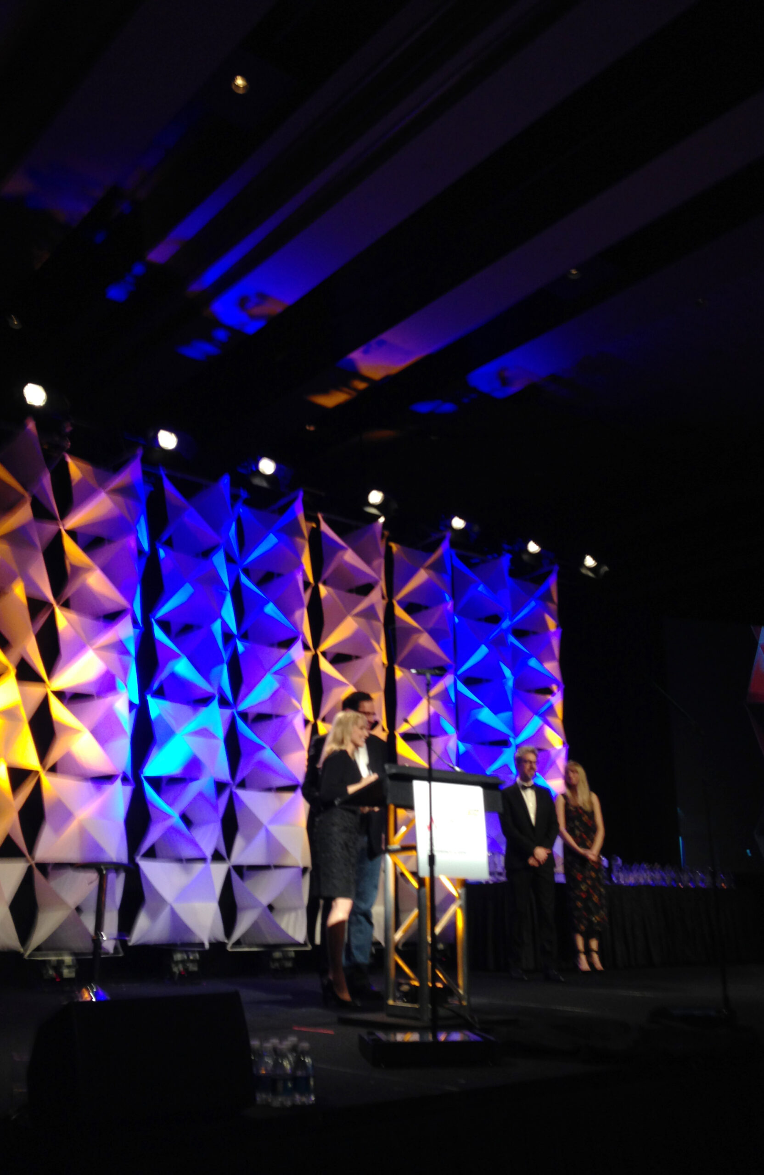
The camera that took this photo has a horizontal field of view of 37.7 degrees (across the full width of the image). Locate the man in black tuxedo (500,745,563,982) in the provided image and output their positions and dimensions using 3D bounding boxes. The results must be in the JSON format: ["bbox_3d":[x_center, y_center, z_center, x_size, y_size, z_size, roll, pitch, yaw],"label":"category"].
[{"bbox_3d":[1.147,2.113,8.773,0.520,1.760,0.340,6,-15,-22],"label":"man in black tuxedo"}]

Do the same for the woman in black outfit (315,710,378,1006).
[{"bbox_3d":[-0.214,1.658,7.003,0.440,1.770,0.460,-8,-16,29],"label":"woman in black outfit"}]

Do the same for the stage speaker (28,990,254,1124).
[{"bbox_3d":[-0.823,1.587,3.859,0.620,0.360,0.490,10,-17,-35],"label":"stage speaker"}]

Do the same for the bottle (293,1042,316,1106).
[{"bbox_3d":[-0.267,1.674,3.877,0.066,0.200,0.066,0,-14,0],"label":"bottle"}]

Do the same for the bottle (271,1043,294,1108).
[{"bbox_3d":[-0.339,1.668,3.854,0.066,0.200,0.066,0,-14,0],"label":"bottle"}]

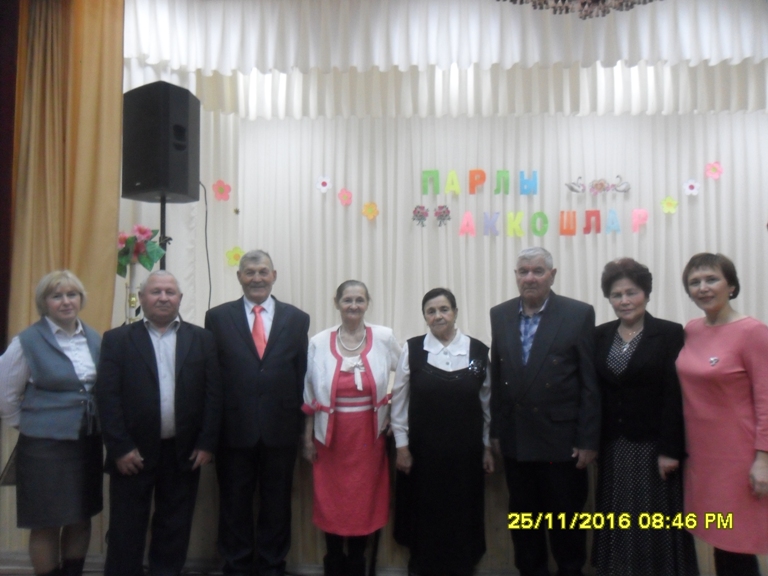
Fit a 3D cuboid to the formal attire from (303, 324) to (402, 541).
[{"bbox_3d":[-0.155,0.672,2.890,0.465,0.990,0.290,0,-2,-2],"label":"formal attire"}]

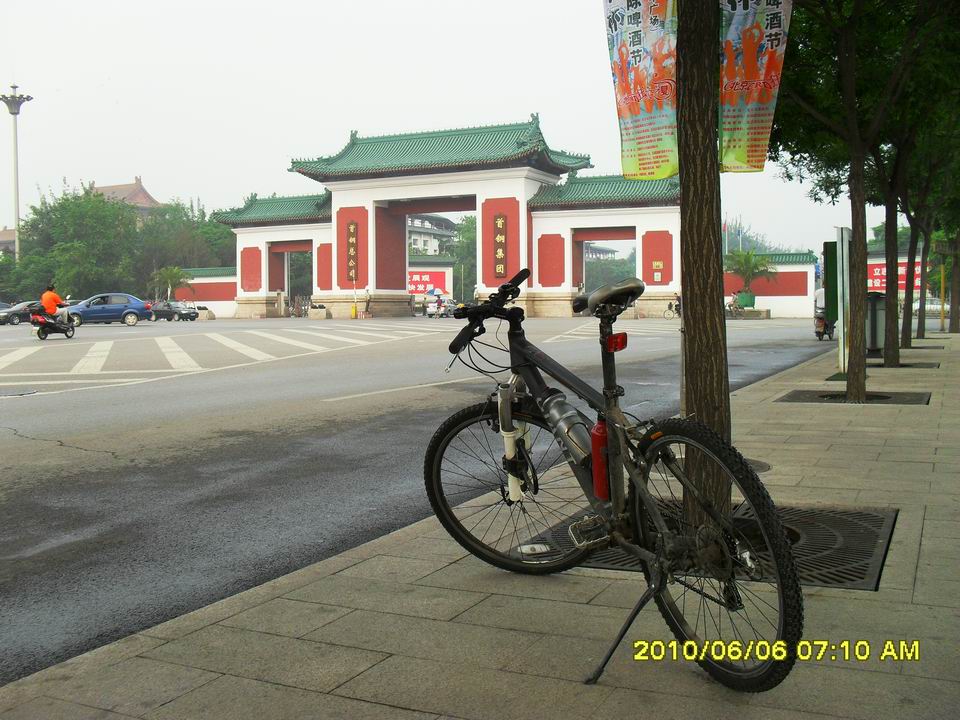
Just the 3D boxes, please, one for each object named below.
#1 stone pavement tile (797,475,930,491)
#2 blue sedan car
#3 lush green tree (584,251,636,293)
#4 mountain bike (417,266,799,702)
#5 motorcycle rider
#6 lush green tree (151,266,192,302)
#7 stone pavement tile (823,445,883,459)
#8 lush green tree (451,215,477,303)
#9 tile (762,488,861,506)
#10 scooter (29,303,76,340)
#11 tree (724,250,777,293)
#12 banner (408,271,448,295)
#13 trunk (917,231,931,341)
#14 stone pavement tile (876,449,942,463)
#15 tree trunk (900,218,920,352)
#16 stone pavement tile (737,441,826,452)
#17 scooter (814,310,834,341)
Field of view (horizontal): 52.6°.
[{"bbox_3d":[1.946,0.655,4.921,0.612,0.050,0.307,0,3,26],"label":"stone pavement tile"},{"bbox_3d":[-16.700,-2.190,42.700,4.500,1.450,1.730,-3,4,-37],"label":"blue sedan car"},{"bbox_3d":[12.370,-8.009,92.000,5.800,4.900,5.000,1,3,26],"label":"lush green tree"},{"bbox_3d":[0.305,0.258,2.705,0.610,1.030,1.580,-2,4,-24],"label":"mountain bike"},{"bbox_3d":[-12.508,-1.621,28.600,0.550,1.250,0.740,1,4,24],"label":"motorcycle rider"},{"bbox_3d":[-23.203,-5.716,73.000,3.100,2.750,3.100,0,4,11],"label":"lush green tree"},{"bbox_3d":[2.261,0.581,5.873,0.317,0.045,0.605,1,3,26],"label":"stone pavement tile"},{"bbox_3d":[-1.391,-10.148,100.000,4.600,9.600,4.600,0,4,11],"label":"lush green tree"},{"bbox_3d":[1.514,0.673,4.760,0.633,0.050,0.307,0,3,26],"label":"tile"},{"bbox_3d":[-12.523,-1.149,28.600,0.660,1.100,1.750,0,3,14],"label":"scooter"},{"bbox_3d":[16.598,-5.471,60.000,3.100,2.600,3.000,1,3,26],"label":"tree"},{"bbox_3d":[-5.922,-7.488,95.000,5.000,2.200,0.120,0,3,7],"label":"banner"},{"bbox_3d":[10.933,-1.847,23.900,0.280,2.650,0.260,1,3,26],"label":"trunk"},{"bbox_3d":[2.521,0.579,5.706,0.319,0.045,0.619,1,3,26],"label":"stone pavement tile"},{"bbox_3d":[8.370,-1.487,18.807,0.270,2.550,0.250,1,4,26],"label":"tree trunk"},{"bbox_3d":[1.925,0.588,6.283,0.626,0.050,0.311,0,3,26],"label":"stone pavement tile"},{"bbox_3d":[9.389,-1.030,26.300,0.660,1.050,1.720,1,4,30],"label":"scooter"}]

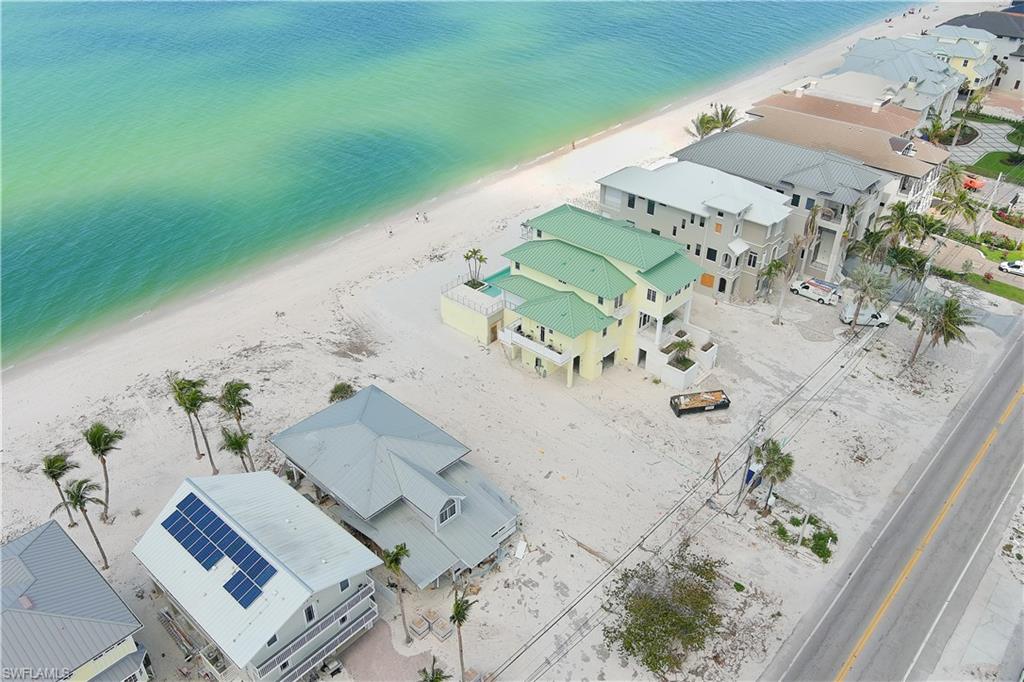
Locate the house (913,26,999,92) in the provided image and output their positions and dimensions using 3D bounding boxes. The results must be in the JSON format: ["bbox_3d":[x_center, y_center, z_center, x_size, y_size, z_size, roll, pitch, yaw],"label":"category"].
[{"bbox_3d":[99.426,-64.781,190.331,23.000,12.500,23.000,26,42,35],"label":"house"}]

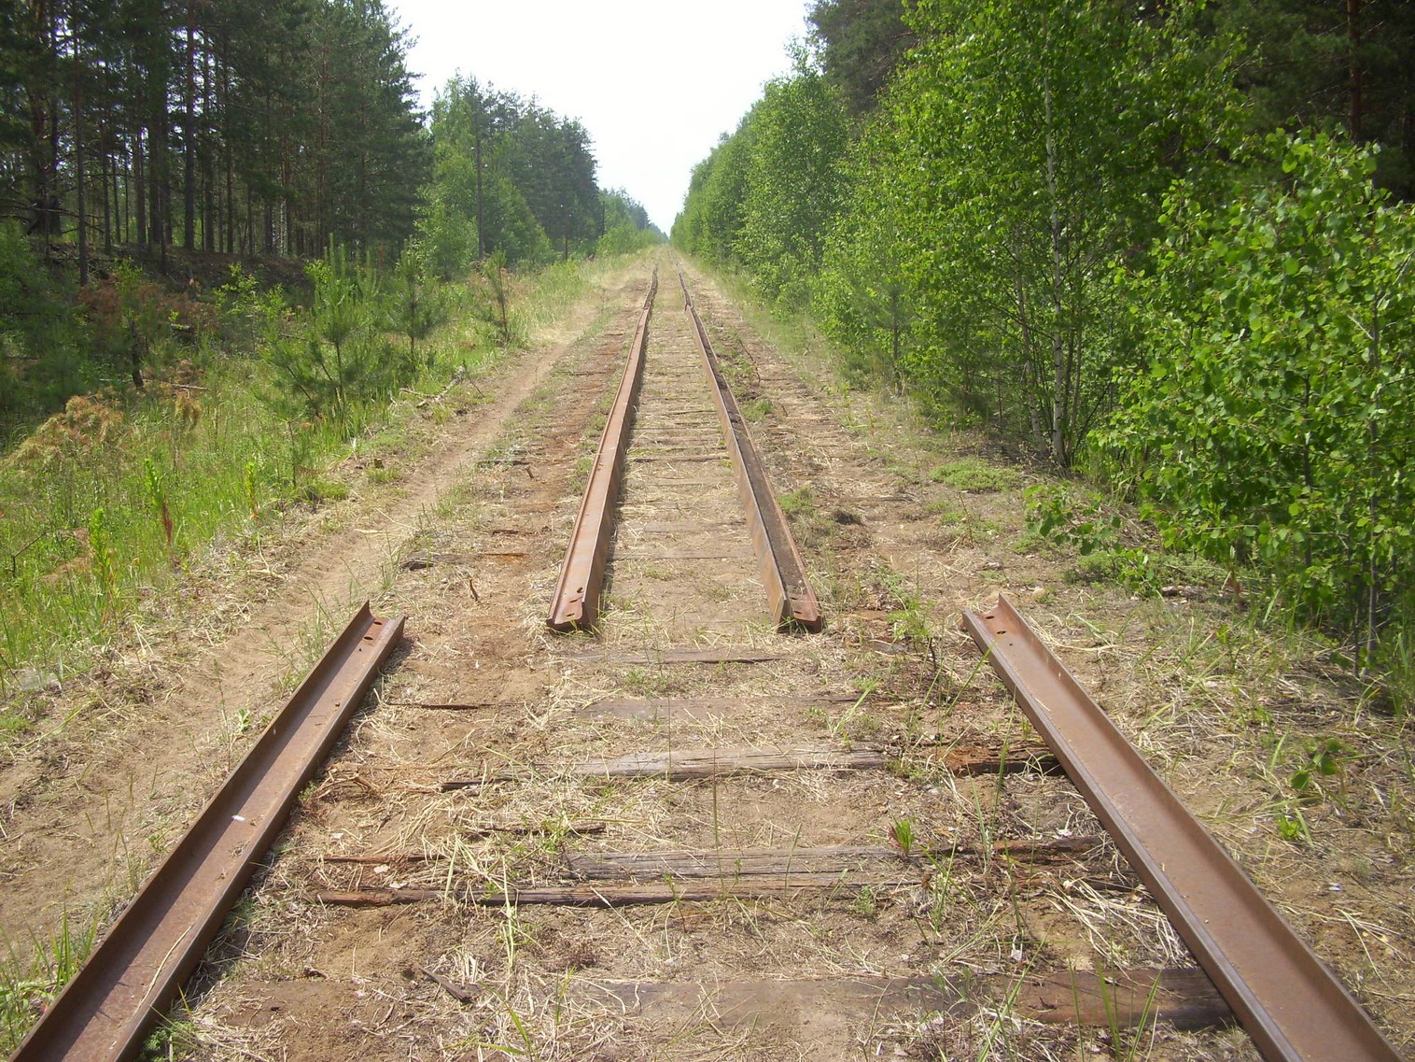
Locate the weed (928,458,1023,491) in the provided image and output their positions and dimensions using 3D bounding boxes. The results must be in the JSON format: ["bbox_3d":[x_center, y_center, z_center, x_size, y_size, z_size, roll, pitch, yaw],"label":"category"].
[{"bbox_3d":[1.767,-0.378,9.186,0.599,0.150,0.520,0,12,0],"label":"weed"}]

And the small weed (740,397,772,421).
[{"bbox_3d":[0.440,-1.107,12.571,0.310,0.193,0.340,0,12,0],"label":"small weed"}]

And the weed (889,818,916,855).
[{"bbox_3d":[0.518,0.821,3.704,0.073,0.098,0.072,0,12,0],"label":"weed"}]

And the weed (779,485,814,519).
[{"bbox_3d":[0.531,-0.173,8.243,0.216,0.160,0.260,0,12,0],"label":"weed"}]

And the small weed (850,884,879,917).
[{"bbox_3d":[0.385,0.902,3.397,0.070,0.066,0.065,0,12,0],"label":"small weed"}]

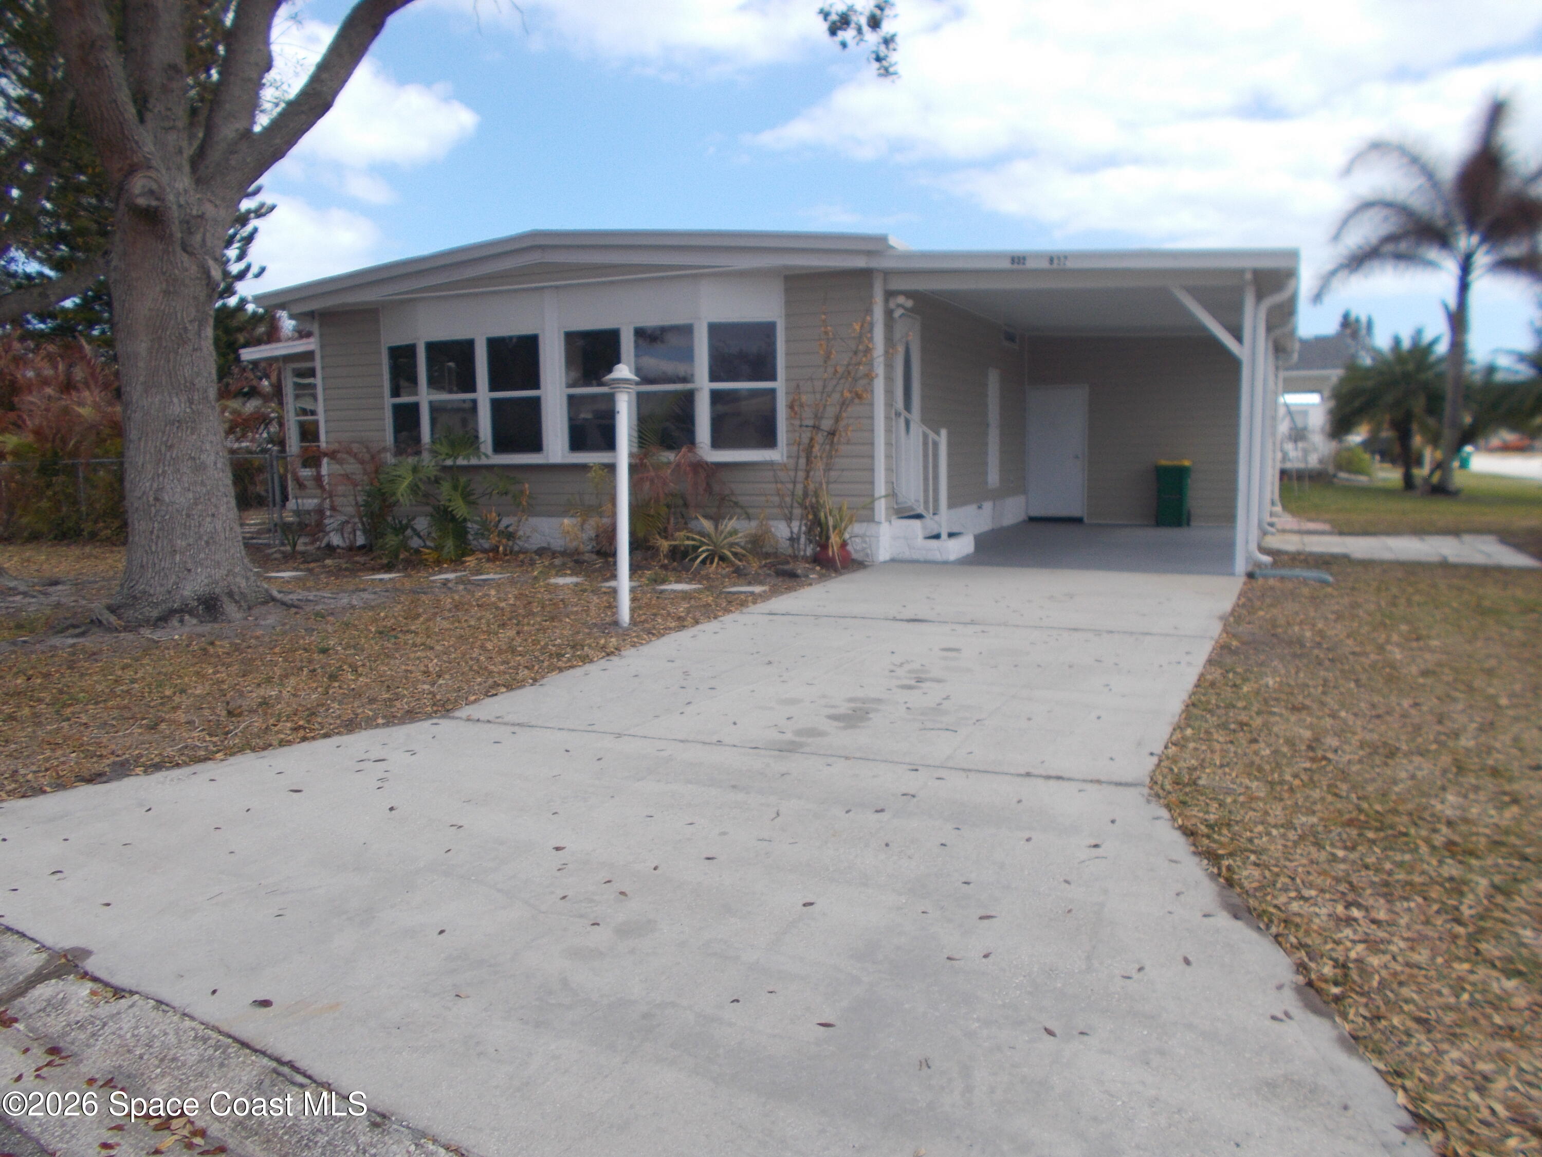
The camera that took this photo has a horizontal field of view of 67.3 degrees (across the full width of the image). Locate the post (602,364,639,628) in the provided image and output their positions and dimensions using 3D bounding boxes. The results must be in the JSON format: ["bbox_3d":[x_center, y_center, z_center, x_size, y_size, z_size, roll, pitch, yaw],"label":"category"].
[{"bbox_3d":[-1.026,-0.555,7.957,0.290,1.830,0.290,-1,6,0],"label":"post"}]

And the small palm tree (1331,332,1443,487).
[{"bbox_3d":[14.613,-3.953,27.414,2.750,3.700,2.750,2,7,24],"label":"small palm tree"}]

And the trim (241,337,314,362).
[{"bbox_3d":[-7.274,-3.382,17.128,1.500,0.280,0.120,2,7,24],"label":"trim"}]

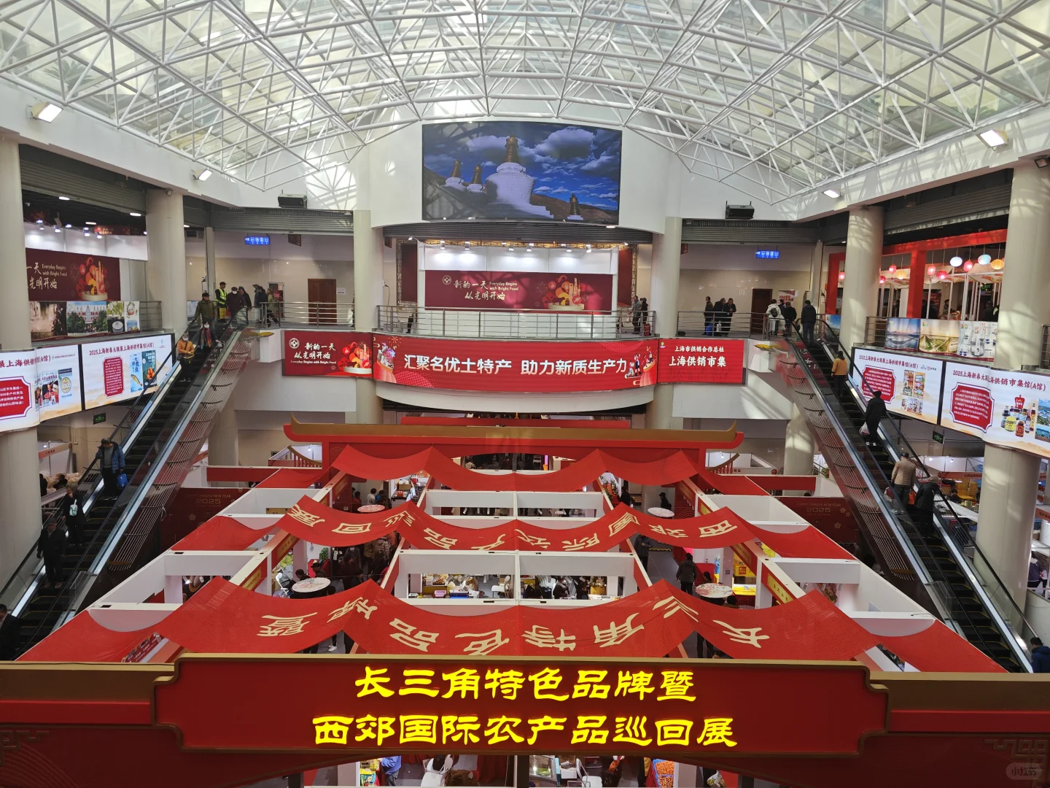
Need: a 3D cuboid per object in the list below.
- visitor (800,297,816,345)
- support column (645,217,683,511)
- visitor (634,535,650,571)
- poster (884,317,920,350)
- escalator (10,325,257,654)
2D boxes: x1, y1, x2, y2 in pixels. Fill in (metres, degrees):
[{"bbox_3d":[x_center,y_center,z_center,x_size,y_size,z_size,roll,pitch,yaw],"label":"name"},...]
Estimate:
[{"bbox_3d":[10.877,-2.735,26.783,0.560,1.690,0.360,1,7,-1],"label":"visitor"},{"bbox_3d":[5.931,-1.058,30.164,1.120,12.730,1.120,1,7,-1],"label":"support column"},{"bbox_3d":[3.951,5.339,23.472,0.550,1.700,0.350,-2,8,-21],"label":"visitor"},{"bbox_3d":[12.502,-1.974,23.131,0.050,1.030,1.900,1,7,-1],"label":"poster"},{"bbox_3d":[-10.958,2.003,19.525,1.650,8.750,16.700,1,7,-1],"label":"escalator"}]

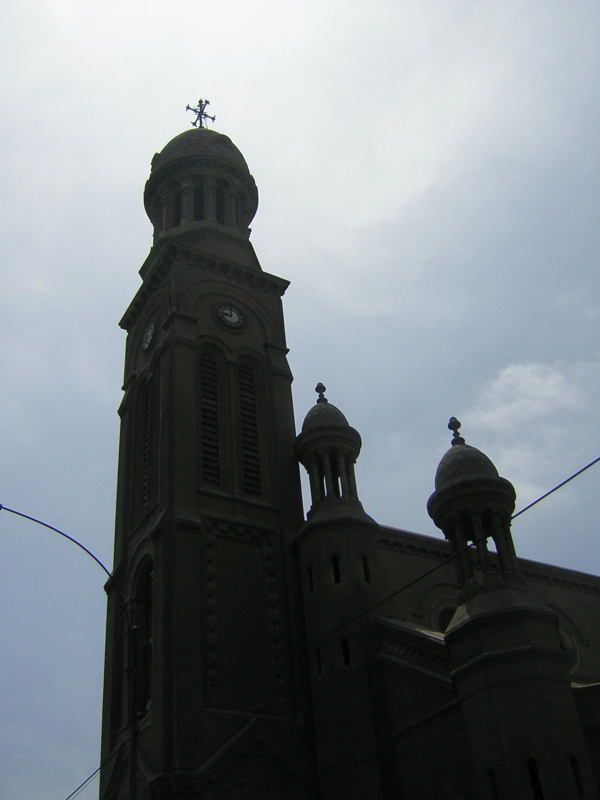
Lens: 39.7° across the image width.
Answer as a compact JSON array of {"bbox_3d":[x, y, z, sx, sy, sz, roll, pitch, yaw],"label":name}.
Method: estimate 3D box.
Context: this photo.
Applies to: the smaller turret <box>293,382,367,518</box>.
[{"bbox_3d":[1.073,1.926,31.225,2.620,6.460,2.620,-4,-36,-3],"label":"smaller turret"}]

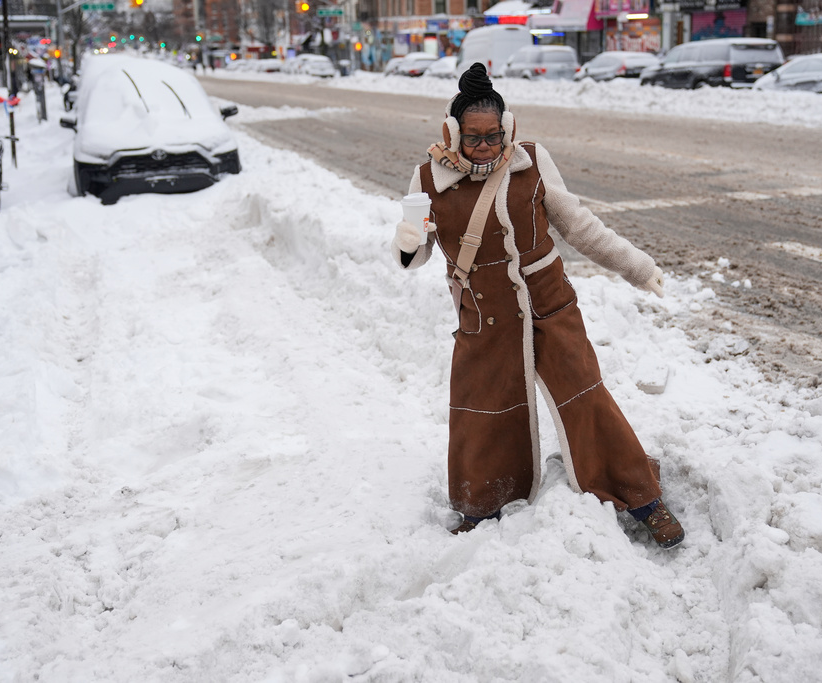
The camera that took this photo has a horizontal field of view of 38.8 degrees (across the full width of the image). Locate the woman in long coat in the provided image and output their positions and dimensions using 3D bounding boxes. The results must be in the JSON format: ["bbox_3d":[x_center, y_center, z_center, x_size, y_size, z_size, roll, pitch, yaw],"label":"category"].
[{"bbox_3d":[0.440,-0.100,3.880,0.950,1.620,0.600,1,15,8],"label":"woman in long coat"}]

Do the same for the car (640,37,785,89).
[{"bbox_3d":[9.778,-8.899,38.138,2.040,1.890,5.550,-5,15,-17],"label":"car"}]

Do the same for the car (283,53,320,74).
[{"bbox_3d":[-8.885,-22.473,95.704,1.800,1.550,4.700,-5,14,-15],"label":"car"}]

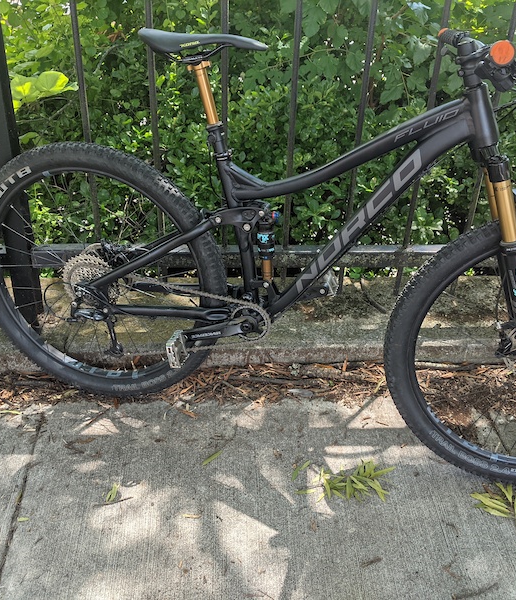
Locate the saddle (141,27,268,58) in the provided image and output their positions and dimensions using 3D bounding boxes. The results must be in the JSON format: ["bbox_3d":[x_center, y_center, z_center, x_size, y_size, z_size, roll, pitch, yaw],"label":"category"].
[{"bbox_3d":[-0.112,-0.559,1.380,0.275,0.062,0.143,11,26,10],"label":"saddle"}]

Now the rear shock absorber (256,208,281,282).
[{"bbox_3d":[0.025,-0.126,1.536,0.056,0.200,0.050,4,24,13],"label":"rear shock absorber"}]

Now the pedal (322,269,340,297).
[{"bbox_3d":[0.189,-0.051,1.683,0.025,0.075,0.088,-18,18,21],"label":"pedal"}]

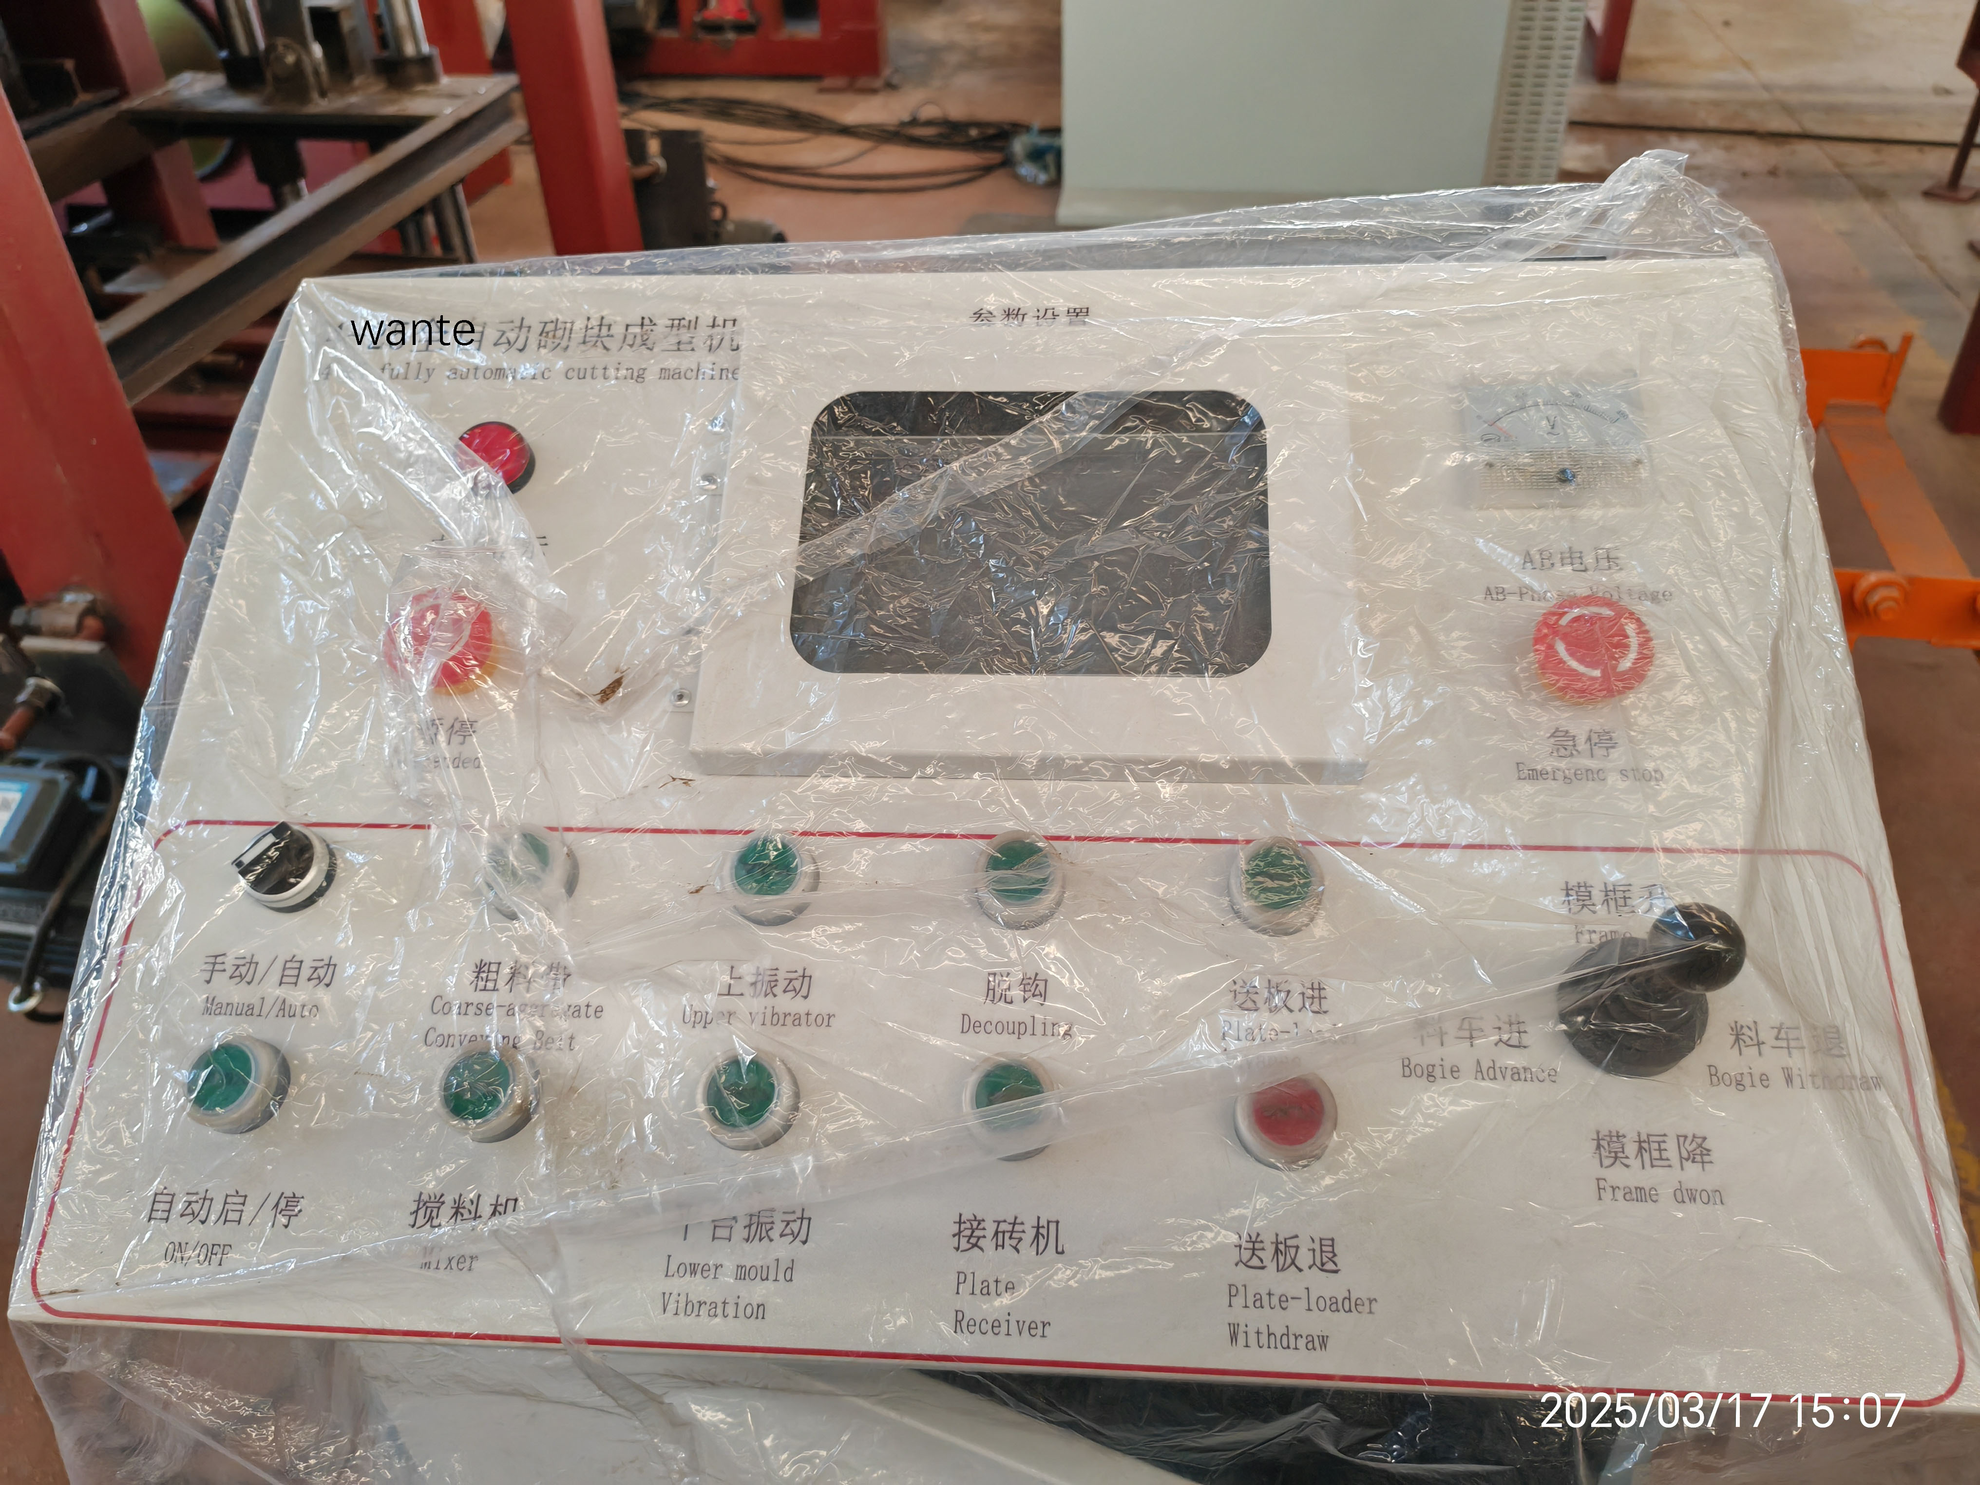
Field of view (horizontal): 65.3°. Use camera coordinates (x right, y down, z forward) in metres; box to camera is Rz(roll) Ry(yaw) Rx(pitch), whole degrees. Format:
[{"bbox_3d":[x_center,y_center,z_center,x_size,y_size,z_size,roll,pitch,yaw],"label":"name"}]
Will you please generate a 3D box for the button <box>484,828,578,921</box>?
[{"bbox_3d":[-0.153,0.042,0.505,0.030,0.014,0.030,1,66,5],"label":"button"}]

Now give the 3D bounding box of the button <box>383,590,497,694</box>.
[{"bbox_3d":[-0.196,-0.034,0.555,0.039,0.029,0.039,1,66,5],"label":"button"}]

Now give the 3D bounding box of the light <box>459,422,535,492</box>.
[{"bbox_3d":[-0.186,-0.108,0.576,0.029,0.013,0.029,1,66,5],"label":"light"}]

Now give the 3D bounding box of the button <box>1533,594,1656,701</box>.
[{"bbox_3d":[0.193,-0.027,0.500,0.038,0.027,0.038,1,66,5],"label":"button"}]

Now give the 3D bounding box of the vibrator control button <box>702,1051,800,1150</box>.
[{"bbox_3d":[-0.077,0.112,0.489,0.030,0.014,0.030,1,66,5],"label":"vibrator control button"}]

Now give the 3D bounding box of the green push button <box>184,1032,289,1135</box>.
[{"bbox_3d":[-0.247,0.110,0.503,0.030,0.014,0.030,1,66,5],"label":"green push button"}]

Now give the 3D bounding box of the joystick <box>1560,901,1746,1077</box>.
[{"bbox_3d":[0.200,0.068,0.453,0.045,0.075,0.045,1,66,5],"label":"joystick"}]

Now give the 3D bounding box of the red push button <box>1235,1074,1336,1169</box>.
[{"bbox_3d":[0.087,0.109,0.454,0.030,0.014,0.030,1,66,5],"label":"red push button"}]

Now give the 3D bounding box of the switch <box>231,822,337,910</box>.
[{"bbox_3d":[-0.235,0.038,0.509,0.030,0.021,0.030,1,66,5],"label":"switch"}]

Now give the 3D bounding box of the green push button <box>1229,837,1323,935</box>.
[{"bbox_3d":[0.094,0.046,0.505,0.030,0.014,0.030,1,66,5],"label":"green push button"}]

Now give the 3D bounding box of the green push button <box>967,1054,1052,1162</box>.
[{"bbox_3d":[0.006,0.108,0.461,0.030,0.014,0.030,1,66,5],"label":"green push button"}]

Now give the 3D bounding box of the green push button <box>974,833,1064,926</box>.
[{"bbox_3d":[0.010,0.045,0.512,0.030,0.014,0.030,1,66,5],"label":"green push button"}]

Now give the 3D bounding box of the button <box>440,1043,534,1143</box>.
[{"bbox_3d":[-0.155,0.106,0.475,0.030,0.014,0.030,1,66,5],"label":"button"}]

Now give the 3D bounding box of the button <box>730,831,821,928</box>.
[{"bbox_3d":[-0.073,0.045,0.519,0.030,0.014,0.030,1,66,5],"label":"button"}]

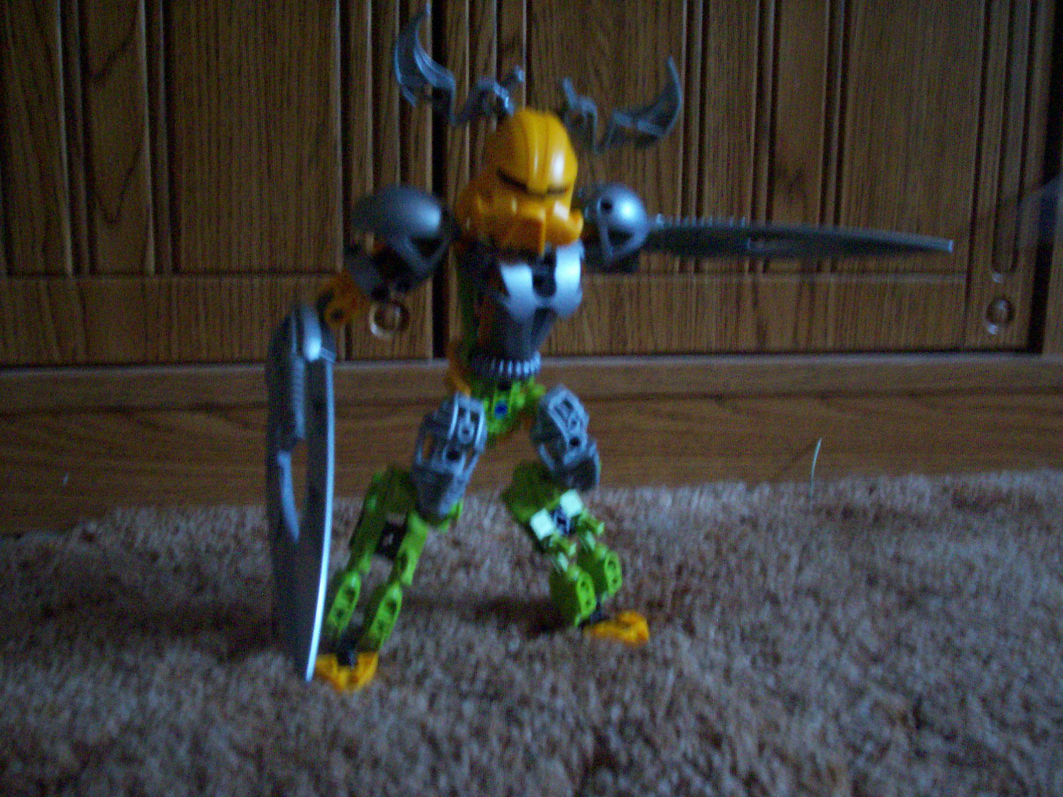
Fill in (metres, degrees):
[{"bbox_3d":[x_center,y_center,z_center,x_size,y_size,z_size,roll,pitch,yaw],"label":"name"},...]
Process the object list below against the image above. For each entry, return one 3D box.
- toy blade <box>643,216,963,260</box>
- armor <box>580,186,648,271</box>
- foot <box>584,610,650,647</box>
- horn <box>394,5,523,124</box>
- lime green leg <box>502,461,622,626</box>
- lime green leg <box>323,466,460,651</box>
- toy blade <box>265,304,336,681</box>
[{"bbox_3d":[0.085,-0.054,0.372,0.122,0.009,0.025,3,-4,-12],"label":"toy blade"},{"bbox_3d":[0.027,-0.056,0.366,0.021,0.028,0.021,-4,10,-30],"label":"armor"},{"bbox_3d":[0.031,0.085,0.408,0.021,0.008,0.018,5,10,30],"label":"foot"},{"bbox_3d":[-0.024,-0.109,0.360,0.042,0.036,0.012,-4,10,-30],"label":"horn"},{"bbox_3d":[0.011,0.052,0.396,0.019,0.055,0.024,-9,17,46],"label":"lime green leg"},{"bbox_3d":[-0.047,0.053,0.370,0.025,0.056,0.019,19,7,-28],"label":"lime green leg"},{"bbox_3d":[-0.075,0.031,0.360,0.009,0.120,0.026,-4,5,-44],"label":"toy blade"}]

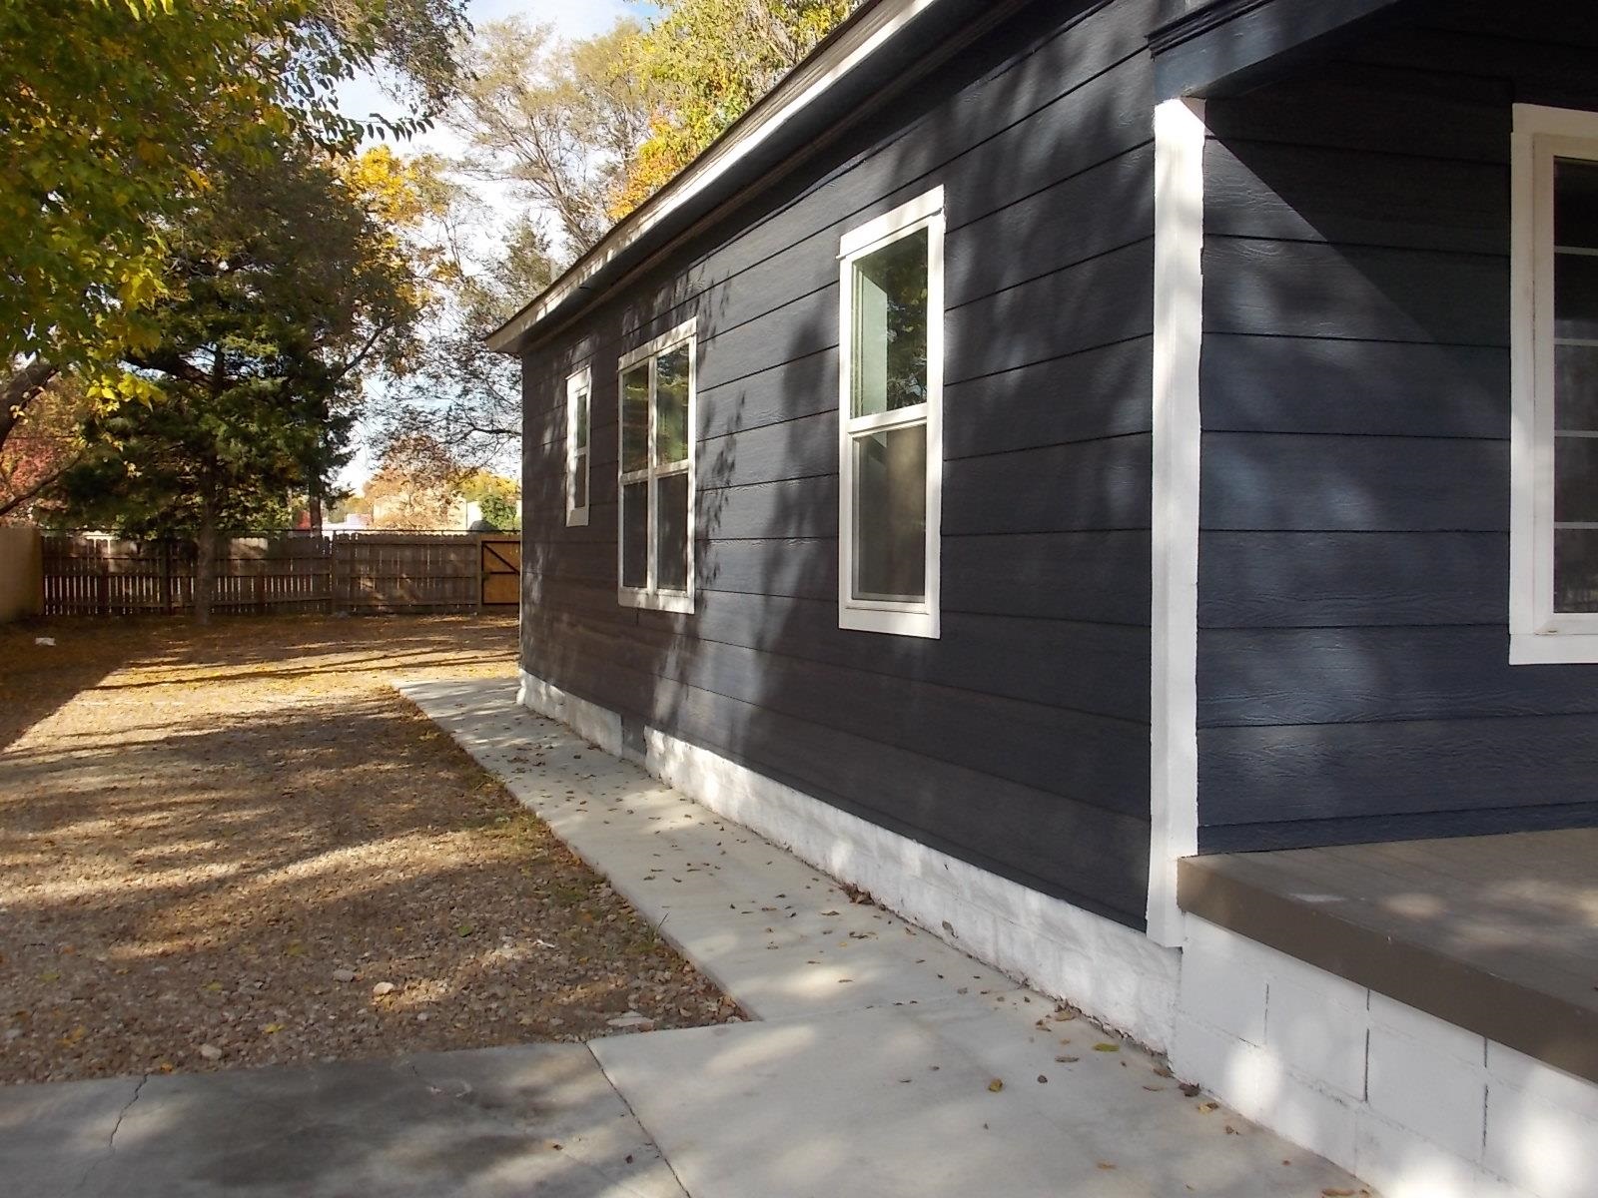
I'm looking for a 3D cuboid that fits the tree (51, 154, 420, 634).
[{"bbox_3d":[-12.119,-4.720,34.200,7.700,10.264,7.200,0,2,-19],"label":"tree"}]

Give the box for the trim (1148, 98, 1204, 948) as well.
[{"bbox_3d":[1.097,-0.209,4.562,0.103,2.429,0.095,0,2,-20],"label":"trim"}]

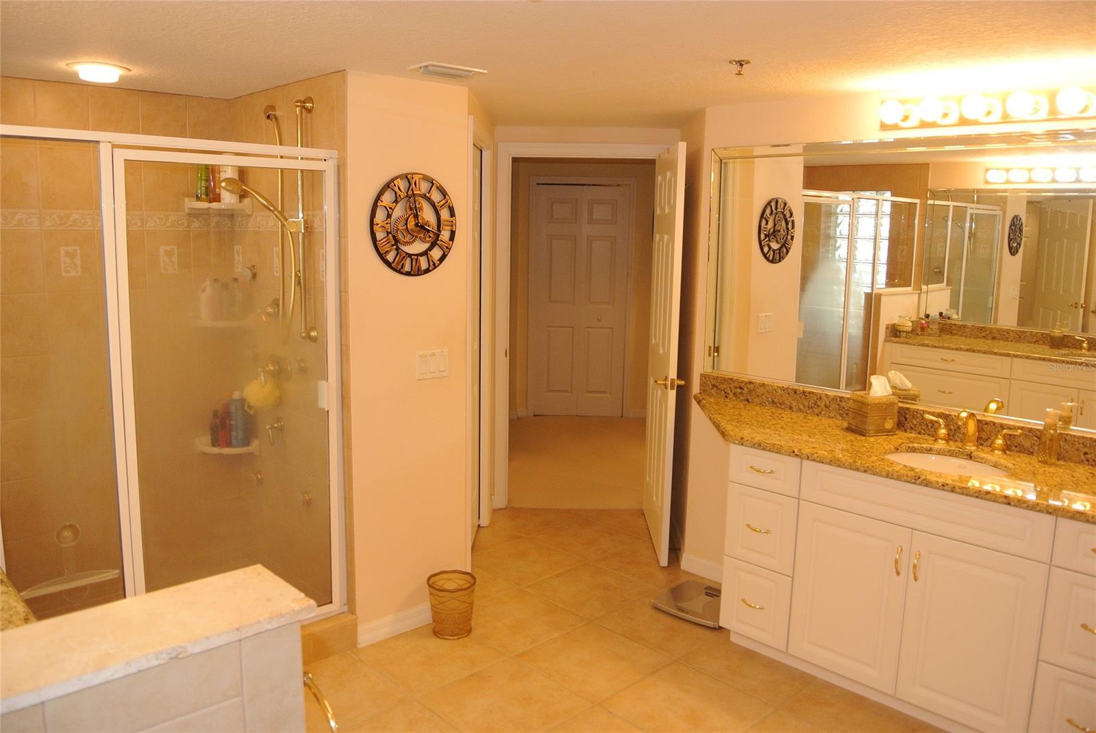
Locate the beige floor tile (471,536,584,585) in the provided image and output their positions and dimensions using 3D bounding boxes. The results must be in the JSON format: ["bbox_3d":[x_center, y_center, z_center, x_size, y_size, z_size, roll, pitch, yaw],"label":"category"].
[{"bbox_3d":[-0.122,0.989,4.180,0.453,0.012,0.453,-8,12,-43],"label":"beige floor tile"}]

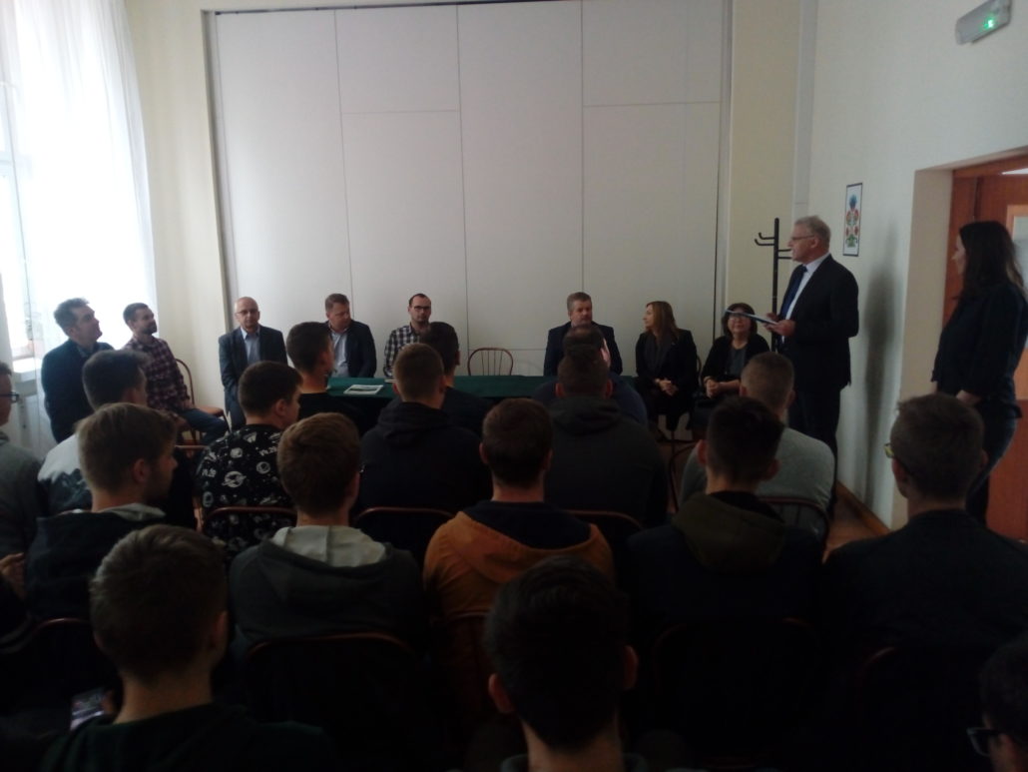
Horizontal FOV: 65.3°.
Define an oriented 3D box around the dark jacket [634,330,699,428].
[{"bbox_3d":[0.958,-0.048,5.118,0.450,0.620,0.420,0,10,8],"label":"dark jacket"}]

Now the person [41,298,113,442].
[{"bbox_3d":[-2.358,0.198,4.700,0.800,1.390,0.540,6,12,33],"label":"person"}]

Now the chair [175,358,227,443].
[{"bbox_3d":[-2.323,0.225,5.613,0.480,0.870,0.420,8,14,41],"label":"chair"}]

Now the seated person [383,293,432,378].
[{"bbox_3d":[-0.606,0.049,5.256,0.500,1.280,0.780,-1,10,-1],"label":"seated person"}]

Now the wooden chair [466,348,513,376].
[{"bbox_3d":[-0.194,0.168,6.135,0.410,0.865,0.500,0,10,4],"label":"wooden chair"}]

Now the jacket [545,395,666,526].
[{"bbox_3d":[0.244,0.394,2.603,0.500,0.680,0.360,0,10,4],"label":"jacket"}]

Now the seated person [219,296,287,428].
[{"bbox_3d":[-1.849,0.020,5.835,0.530,1.320,0.780,-2,10,-8],"label":"seated person"}]

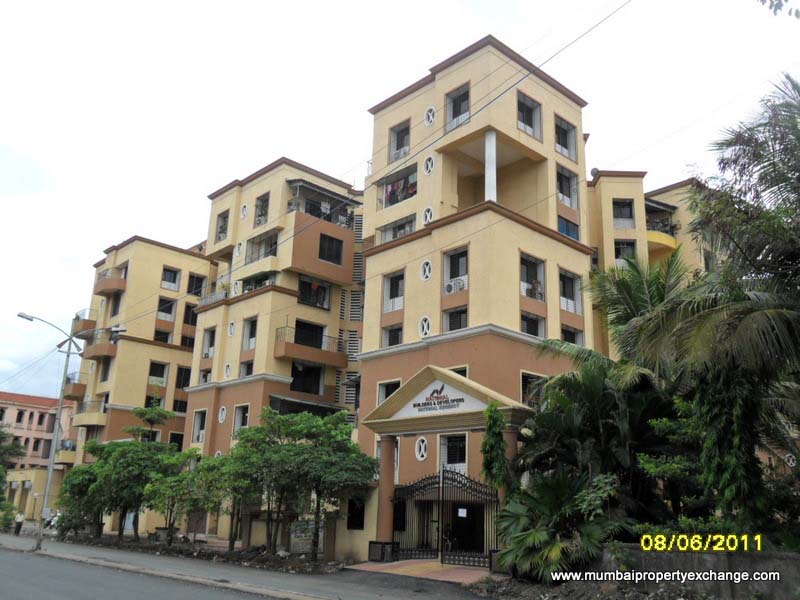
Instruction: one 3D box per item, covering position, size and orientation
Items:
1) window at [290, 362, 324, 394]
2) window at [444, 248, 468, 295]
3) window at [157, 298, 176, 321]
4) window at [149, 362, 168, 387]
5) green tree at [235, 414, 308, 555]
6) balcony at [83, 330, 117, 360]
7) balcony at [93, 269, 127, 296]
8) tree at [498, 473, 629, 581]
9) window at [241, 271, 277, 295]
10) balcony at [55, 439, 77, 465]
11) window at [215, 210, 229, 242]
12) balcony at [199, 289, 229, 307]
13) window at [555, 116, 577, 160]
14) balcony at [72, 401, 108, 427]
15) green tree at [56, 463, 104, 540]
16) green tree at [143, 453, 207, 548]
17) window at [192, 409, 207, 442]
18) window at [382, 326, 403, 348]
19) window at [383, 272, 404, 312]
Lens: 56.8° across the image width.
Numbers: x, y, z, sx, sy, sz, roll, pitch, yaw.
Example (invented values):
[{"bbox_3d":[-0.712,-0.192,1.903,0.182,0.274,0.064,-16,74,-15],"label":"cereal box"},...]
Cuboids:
[{"bbox_3d":[-6.223,5.255,49.315,2.490,1.950,0.300,17,-22,-40],"label":"window"},{"bbox_3d":[2.823,-1.434,36.122,0.300,2.300,1.700,18,-24,-40],"label":"window"},{"bbox_3d":[-21.164,0.892,67.079,1.650,2.000,0.300,18,-24,-40],"label":"window"},{"bbox_3d":[-21.253,6.526,65.189,1.770,2.080,0.300,17,-22,-40],"label":"window"},{"bbox_3d":[-6.134,8.524,35.100,3.376,6.557,3.376,4,-17,-9],"label":"green tree"},{"bbox_3d":[-26.323,4.151,64.663,1.600,2.100,4.200,17,-23,-40],"label":"balcony"},{"bbox_3d":[-26.178,-1.458,66.656,1.600,2.000,4.200,17,-23,-40],"label":"balcony"},{"bbox_3d":[4.852,6.736,22.099,3.796,3.087,3.416,-2,-17,12],"label":"tree"},{"bbox_3d":[-9.365,-1.213,49.985,0.300,1.150,3.700,18,-24,-40],"label":"window"},{"bbox_3d":[-29.427,13.383,64.713,1.200,2.100,2.500,18,-24,-40],"label":"balcony"},{"bbox_3d":[-12.451,-5.164,52.509,0.350,2.112,1.600,16,-22,-40],"label":"window"},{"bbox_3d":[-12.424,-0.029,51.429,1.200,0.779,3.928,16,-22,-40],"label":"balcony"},{"bbox_3d":[9.149,-8.916,41.244,1.950,2.300,0.300,18,-24,-40],"label":"window"},{"bbox_3d":[-26.222,9.737,62.419,1.200,2.050,4.400,18,-24,-40],"label":"balcony"},{"bbox_3d":[-20.977,13.139,48.592,2.923,4.823,2.923,8,-18,-21],"label":"green tree"},{"bbox_3d":[-13.146,11.463,42.920,3.600,5.500,3.600,18,-24,-40],"label":"green tree"},{"bbox_3d":[-13.021,8.348,48.663,0.350,2.106,1.426,16,-22,-40],"label":"window"},{"bbox_3d":[-0.291,1.961,38.866,0.300,1.050,1.500,18,-24,-40],"label":"window"},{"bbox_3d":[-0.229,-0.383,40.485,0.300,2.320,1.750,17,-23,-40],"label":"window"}]

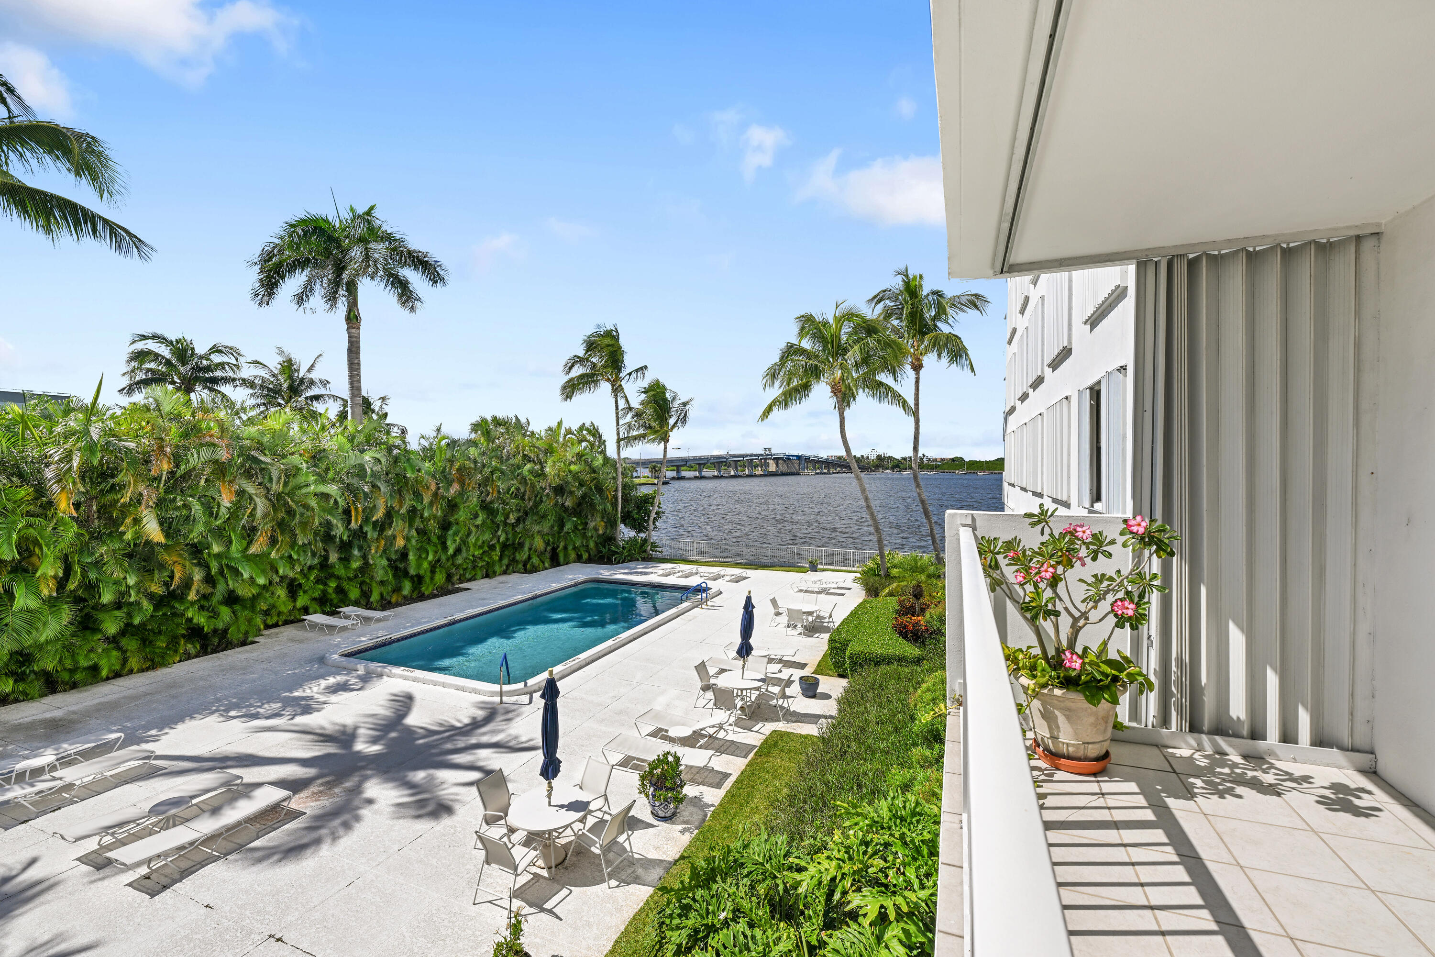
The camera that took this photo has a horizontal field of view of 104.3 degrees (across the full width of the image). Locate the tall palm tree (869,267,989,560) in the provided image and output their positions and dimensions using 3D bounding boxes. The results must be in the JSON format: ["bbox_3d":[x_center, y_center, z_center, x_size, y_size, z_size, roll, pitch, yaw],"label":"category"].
[{"bbox_3d":[10.226,-2.630,26.966,5.800,15.250,5.800,0,1,24],"label":"tall palm tree"}]

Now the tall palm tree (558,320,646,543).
[{"bbox_3d":[-6.765,-2.156,33.472,5.200,14.140,5.200,0,1,0],"label":"tall palm tree"}]

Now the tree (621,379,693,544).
[{"bbox_3d":[-3.668,-0.540,33.493,4.300,10.910,4.300,0,1,0],"label":"tree"}]

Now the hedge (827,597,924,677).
[{"bbox_3d":[5.131,4.750,17.218,2.500,0.750,6.500,0,1,24],"label":"hedge"}]

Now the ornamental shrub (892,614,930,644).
[{"bbox_3d":[5.996,4.674,17.361,1.150,0.900,1.100,0,1,24],"label":"ornamental shrub"}]

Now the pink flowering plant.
[{"bbox_3d":[1.710,0.585,2.688,0.800,0.900,0.720,0,1,24],"label":"pink flowering plant"}]

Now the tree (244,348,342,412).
[{"bbox_3d":[-29.581,-2.126,38.972,5.600,13.930,5.600,0,1,24],"label":"tree"}]

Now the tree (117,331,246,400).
[{"bbox_3d":[-34.467,-2.300,35.970,5.900,14.360,5.900,0,1,24],"label":"tree"}]

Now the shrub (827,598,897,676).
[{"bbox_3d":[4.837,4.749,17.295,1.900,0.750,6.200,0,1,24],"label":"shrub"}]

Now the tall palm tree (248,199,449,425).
[{"bbox_3d":[-16.780,-3.770,25.451,7.200,17.570,7.200,0,1,24],"label":"tall palm tree"}]

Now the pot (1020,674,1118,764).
[{"bbox_3d":[1.694,1.140,2.705,0.440,0.390,0.440,0,1,24],"label":"pot"}]

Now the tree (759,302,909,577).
[{"bbox_3d":[5.617,-1.679,26.478,6.900,13.370,6.900,0,1,24],"label":"tree"}]

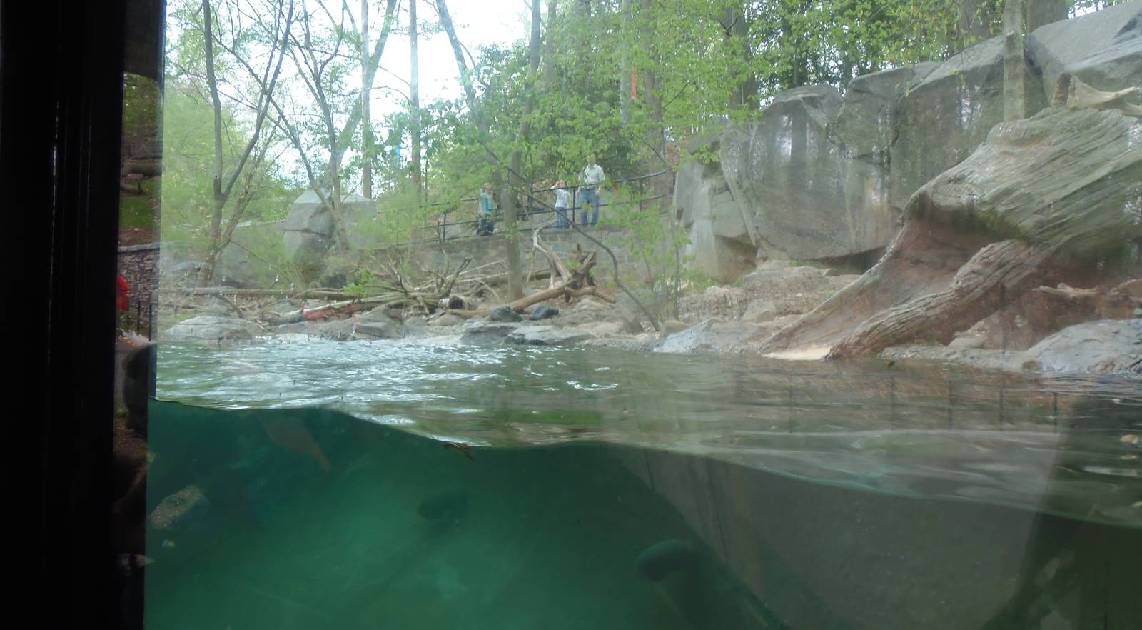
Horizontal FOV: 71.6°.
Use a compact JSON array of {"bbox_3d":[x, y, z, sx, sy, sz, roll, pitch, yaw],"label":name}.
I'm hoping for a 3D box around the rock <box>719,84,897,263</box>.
[{"bbox_3d":[4.170,-2.500,13.900,2.750,2.950,2.100,0,-1,18],"label":"rock"}]

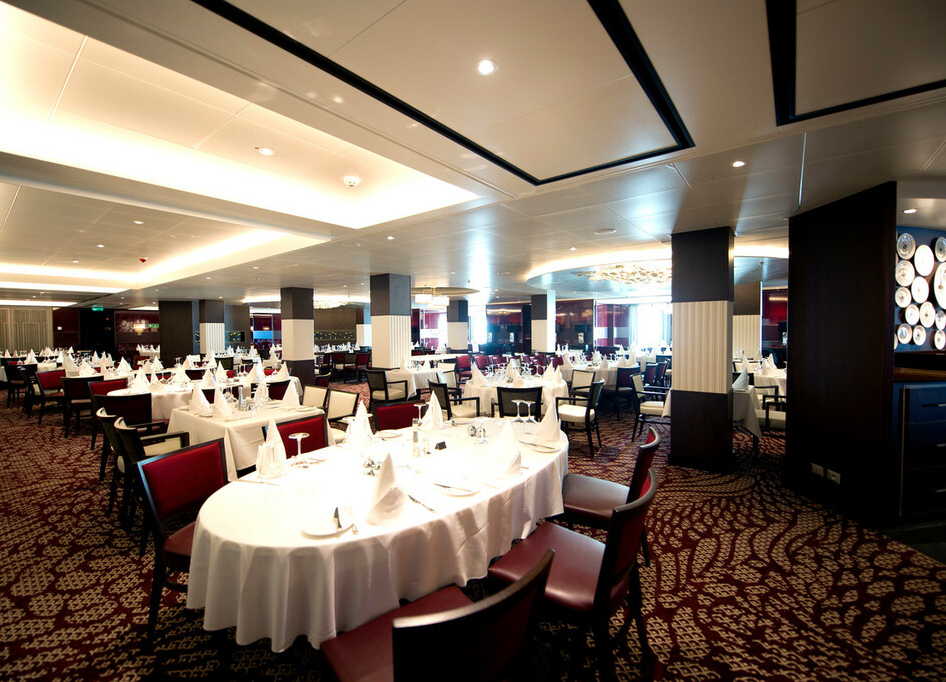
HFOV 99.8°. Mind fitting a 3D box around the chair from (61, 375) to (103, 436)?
[{"bbox_3d":[-5.414,0.901,5.604,0.480,0.840,0.560,-1,2,-30],"label":"chair"}]

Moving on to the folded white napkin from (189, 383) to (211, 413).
[{"bbox_3d":[-2.352,0.482,3.433,0.125,0.235,0.170,1,2,38],"label":"folded white napkin"}]

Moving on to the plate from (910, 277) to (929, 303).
[{"bbox_3d":[4.442,-0.505,3.950,0.263,0.263,0.030,-1,2,-16],"label":"plate"}]

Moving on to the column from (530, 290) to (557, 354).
[{"bbox_3d":[2.147,-0.132,12.037,0.509,2.438,0.509,1,2,38],"label":"column"}]

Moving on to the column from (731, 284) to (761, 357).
[{"bbox_3d":[6.228,-0.065,9.062,0.513,2.462,0.513,1,2,39],"label":"column"}]

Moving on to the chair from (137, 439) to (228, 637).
[{"bbox_3d":[-1.223,0.987,1.986,0.570,0.855,0.460,0,2,18],"label":"chair"}]

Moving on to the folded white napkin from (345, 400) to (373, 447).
[{"bbox_3d":[-0.697,0.491,2.463,0.125,0.245,0.155,1,2,38],"label":"folded white napkin"}]

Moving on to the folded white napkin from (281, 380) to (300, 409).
[{"bbox_3d":[-1.715,0.492,3.750,0.165,0.245,0.150,1,2,39],"label":"folded white napkin"}]

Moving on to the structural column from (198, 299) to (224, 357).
[{"bbox_3d":[-8.237,-0.042,12.620,0.513,2.462,0.513,1,2,39],"label":"structural column"}]

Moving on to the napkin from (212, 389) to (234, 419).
[{"bbox_3d":[-2.095,0.507,3.360,0.165,0.240,0.150,1,2,39],"label":"napkin"}]

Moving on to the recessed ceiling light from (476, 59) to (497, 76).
[{"bbox_3d":[0.053,-1.054,1.520,0.088,0.030,0.088,0,2,0],"label":"recessed ceiling light"}]

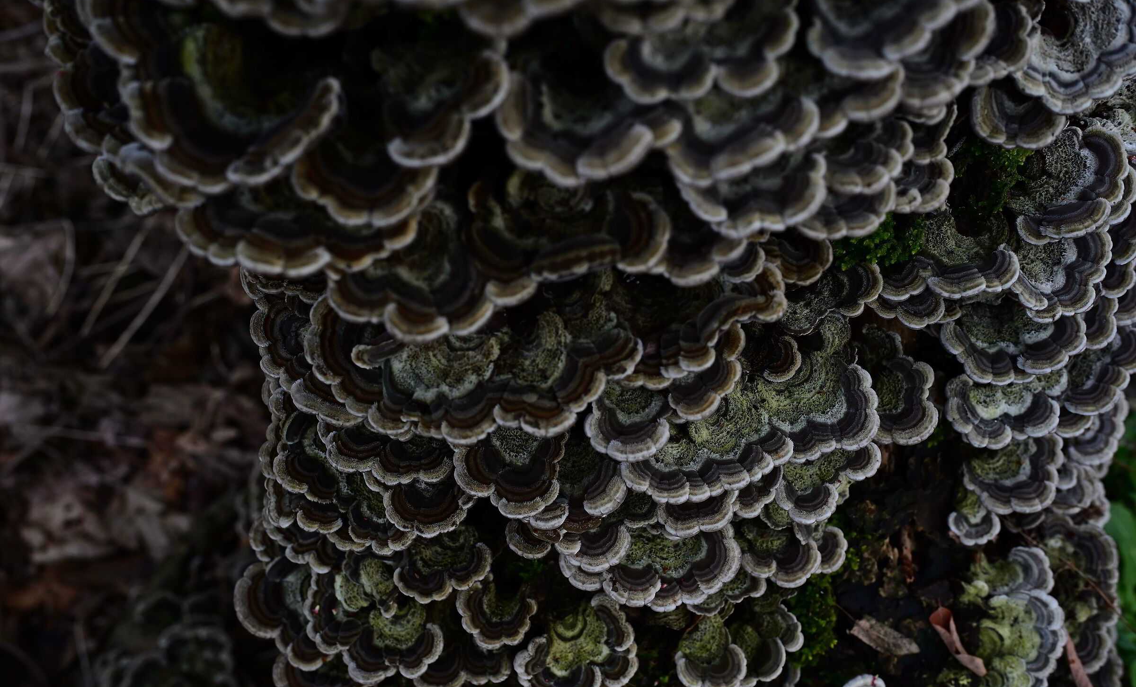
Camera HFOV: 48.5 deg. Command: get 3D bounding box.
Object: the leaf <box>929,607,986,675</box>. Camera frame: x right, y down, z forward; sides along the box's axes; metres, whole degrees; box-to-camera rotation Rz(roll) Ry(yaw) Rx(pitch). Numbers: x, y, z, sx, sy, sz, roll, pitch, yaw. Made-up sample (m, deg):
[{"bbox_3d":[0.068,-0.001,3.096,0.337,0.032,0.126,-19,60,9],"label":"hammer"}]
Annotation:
[{"bbox_3d":[0.196,0.149,0.630,0.013,0.009,0.040,-29,75,-9],"label":"leaf"}]

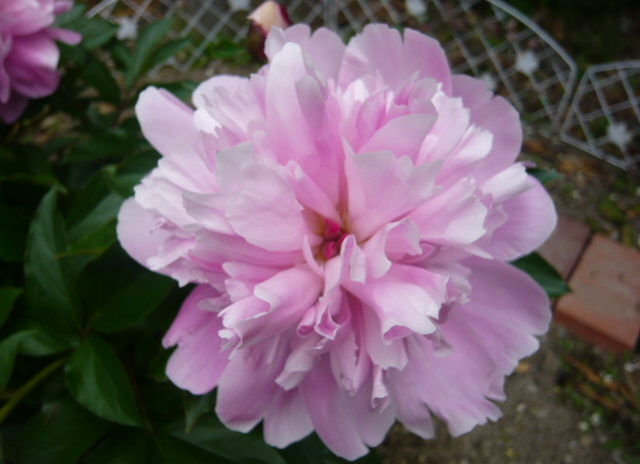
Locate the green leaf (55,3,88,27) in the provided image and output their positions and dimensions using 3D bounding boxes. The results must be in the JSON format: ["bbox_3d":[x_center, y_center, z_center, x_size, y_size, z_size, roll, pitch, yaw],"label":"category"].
[{"bbox_3d":[-0.255,-0.222,0.530,0.048,0.013,0.030,-34,69,-23],"label":"green leaf"}]

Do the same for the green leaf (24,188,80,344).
[{"bbox_3d":[-0.181,0.023,0.350,0.040,0.020,0.108,-7,77,-17],"label":"green leaf"}]

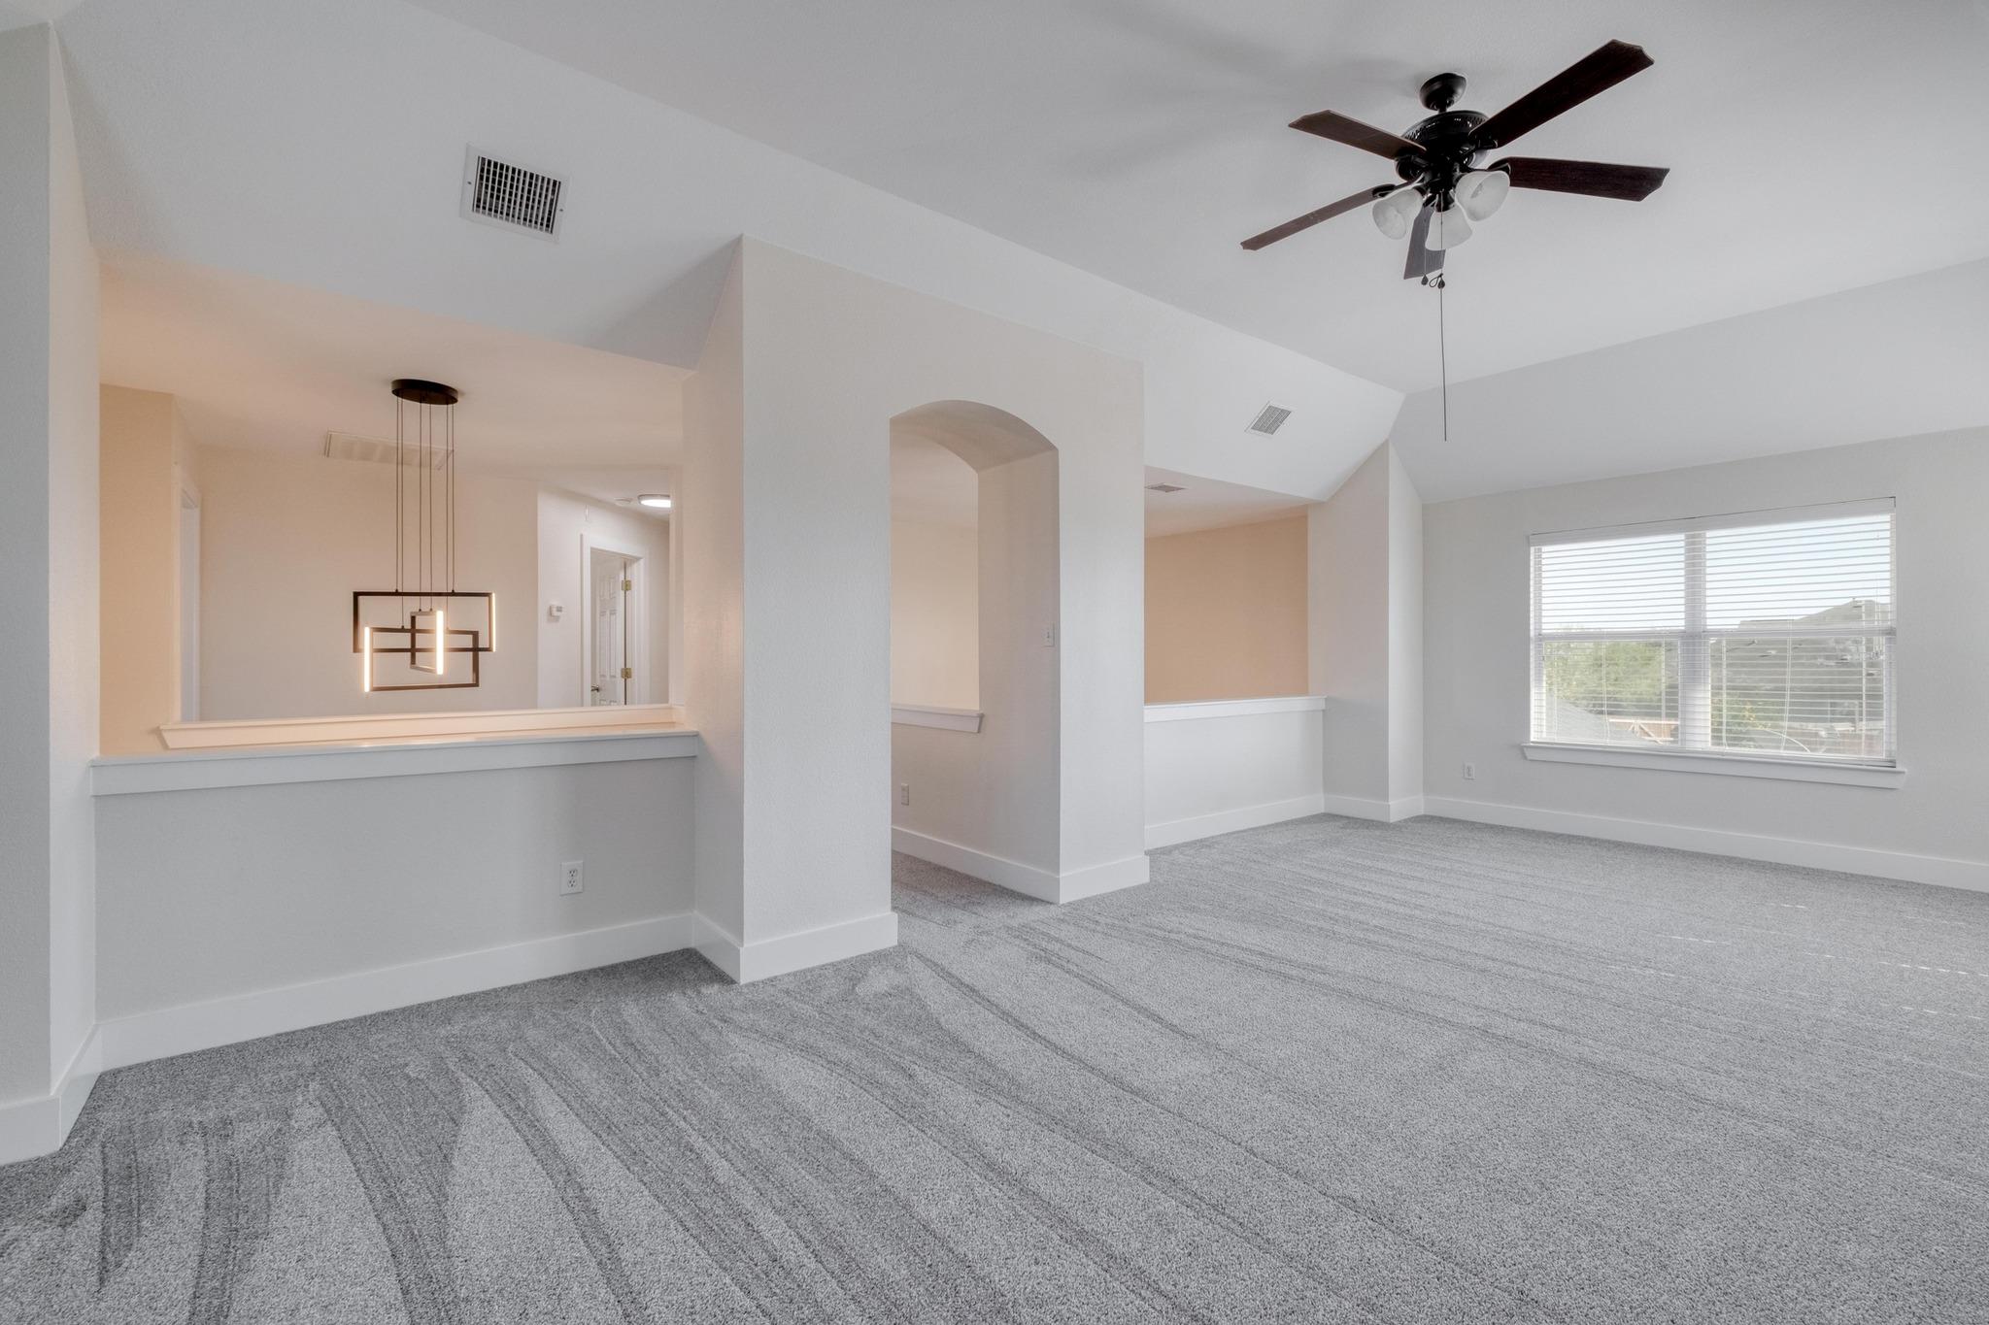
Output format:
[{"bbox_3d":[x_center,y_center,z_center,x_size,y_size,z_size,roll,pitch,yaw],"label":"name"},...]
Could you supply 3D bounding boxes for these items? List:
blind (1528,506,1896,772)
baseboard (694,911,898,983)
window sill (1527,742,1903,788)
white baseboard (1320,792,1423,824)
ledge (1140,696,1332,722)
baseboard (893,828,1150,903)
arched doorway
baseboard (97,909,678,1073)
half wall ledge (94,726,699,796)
[{"bbox_3d":[4.496,-0.177,5.365,0.068,1.509,1.830,0,0,-38],"label":"blind"},{"bbox_3d":[-0.871,1.164,3.610,0.713,0.148,0.566,0,0,-38],"label":"baseboard"},{"bbox_3d":[4.487,0.657,5.354,0.111,0.106,1.904,0,0,-38],"label":"window sill"},{"bbox_3d":[3.086,1.153,6.692,0.560,0.148,0.541,0,0,-38],"label":"white baseboard"},{"bbox_3d":[1.585,0.342,5.930,2.743,0.111,0.228,0,0,-38],"label":"ledge"},{"bbox_3d":[0.082,1.162,5.086,0.695,0.148,1.704,0,0,-38],"label":"baseboard"},{"bbox_3d":[-0.271,0.015,4.166,0.994,2.442,0.664,0,0,-38],"label":"arched doorway"},{"bbox_3d":[-2.005,1.167,3.056,1.784,0.148,0.025,0,0,-38],"label":"baseboard"},{"bbox_3d":[-1.985,0.342,3.014,1.755,0.110,0.182,0,0,-38],"label":"half wall ledge"}]

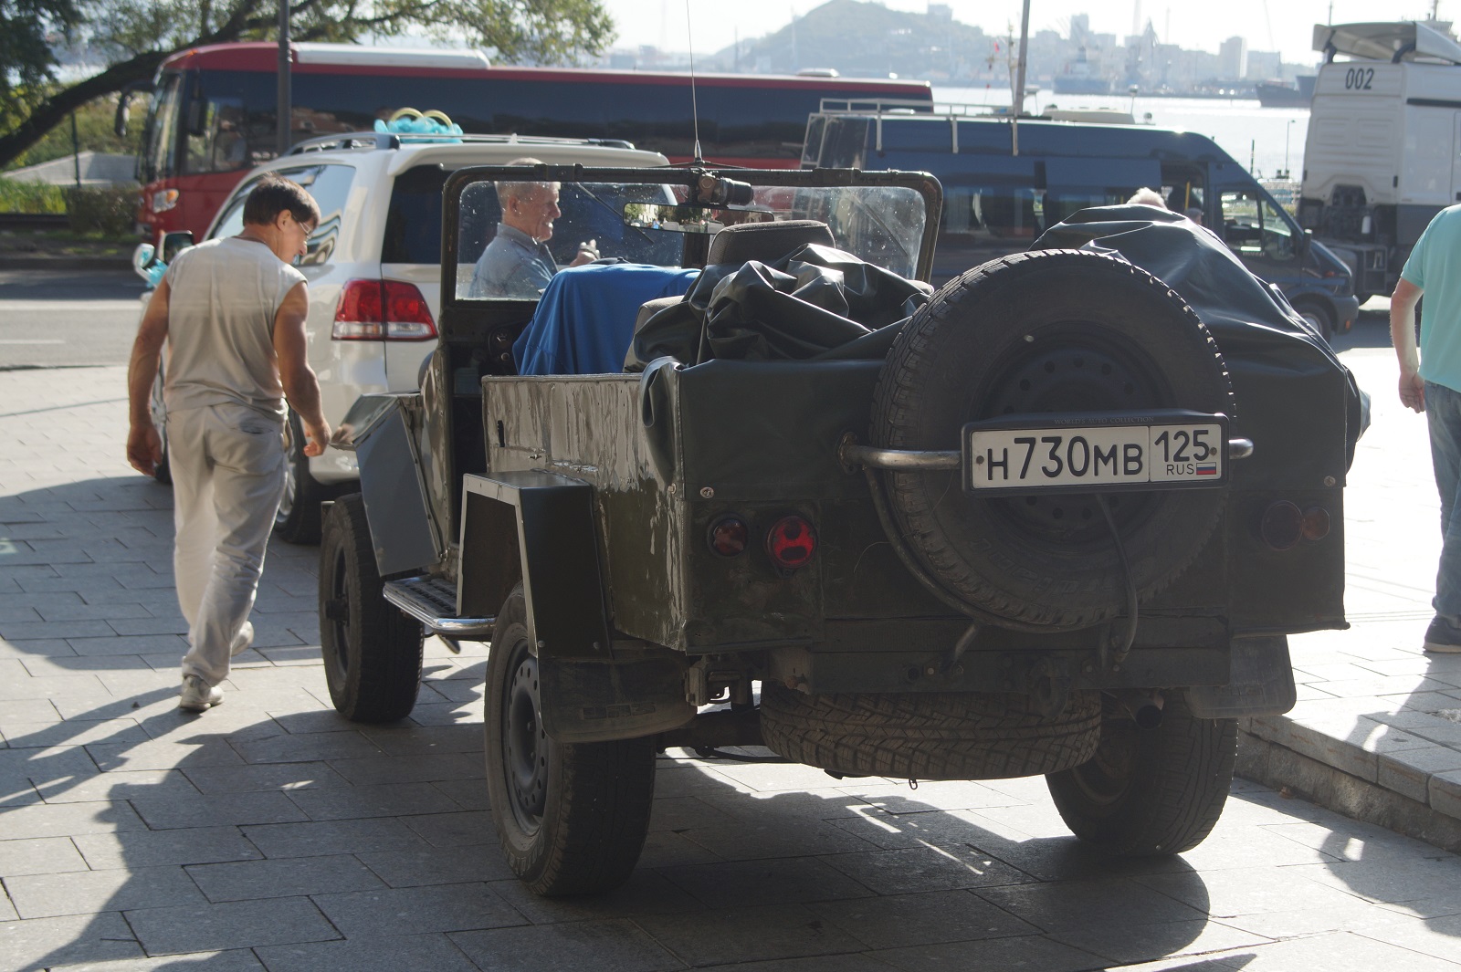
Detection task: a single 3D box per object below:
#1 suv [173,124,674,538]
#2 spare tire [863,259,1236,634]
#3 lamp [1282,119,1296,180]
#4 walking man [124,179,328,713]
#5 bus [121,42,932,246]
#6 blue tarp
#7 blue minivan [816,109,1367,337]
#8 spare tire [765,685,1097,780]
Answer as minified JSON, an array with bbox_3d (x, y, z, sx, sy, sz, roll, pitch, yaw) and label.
[{"bbox_3d":[-1.729,-0.845,14.261,1.970,1.930,4.950,-2,6,-22],"label":"suv"},{"bbox_3d":[0.625,-0.102,5.285,0.715,0.715,0.215,-1,5,-19],"label":"spare tire"},{"bbox_3d":[53.452,-32.213,260.000,0.800,5.700,0.300,2,9,0],"label":"lamp"},{"bbox_3d":[-1.637,-0.151,8.850,0.600,1.700,0.580,3,9,10],"label":"walking man"},{"bbox_3d":[-3.152,-5.023,42.748,12.000,3.400,2.500,0,9,-12],"label":"bus"},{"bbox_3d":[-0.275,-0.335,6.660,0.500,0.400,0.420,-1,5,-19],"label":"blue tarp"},{"bbox_3d":[4.265,-3.213,33.236,6.200,2.650,2.000,-1,9,-15],"label":"blue minivan"},{"bbox_3d":[0.418,0.449,5.696,0.715,0.215,0.715,1,5,0],"label":"spare tire"}]

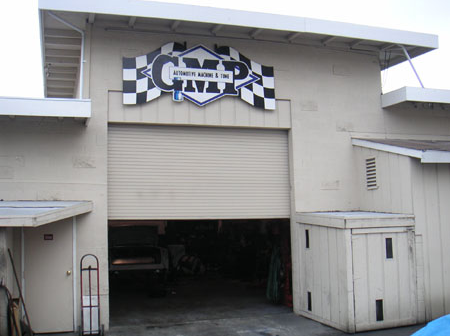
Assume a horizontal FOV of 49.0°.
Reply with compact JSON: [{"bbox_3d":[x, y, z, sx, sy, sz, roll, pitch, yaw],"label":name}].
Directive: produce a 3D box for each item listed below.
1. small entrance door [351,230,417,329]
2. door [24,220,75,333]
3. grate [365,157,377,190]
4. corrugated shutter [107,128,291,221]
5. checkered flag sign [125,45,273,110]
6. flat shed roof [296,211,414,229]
[{"bbox_3d":[2.648,1.843,8.155,1.240,1.565,0.060,1,-5,-17],"label":"small entrance door"},{"bbox_3d":[-3.060,1.839,8.590,0.820,2.006,0.060,1,-5,-14],"label":"door"},{"bbox_3d":[2.832,0.106,9.597,0.050,0.570,0.360,1,-5,-16],"label":"grate"},{"bbox_3d":[-0.419,0.073,9.580,3.582,1.830,0.070,1,-5,-14],"label":"corrugated shutter"},{"bbox_3d":[-0.436,-1.782,9.521,2.996,1.214,0.080,1,-5,-14],"label":"checkered flag sign"},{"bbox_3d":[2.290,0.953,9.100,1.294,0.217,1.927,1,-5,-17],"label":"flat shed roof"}]

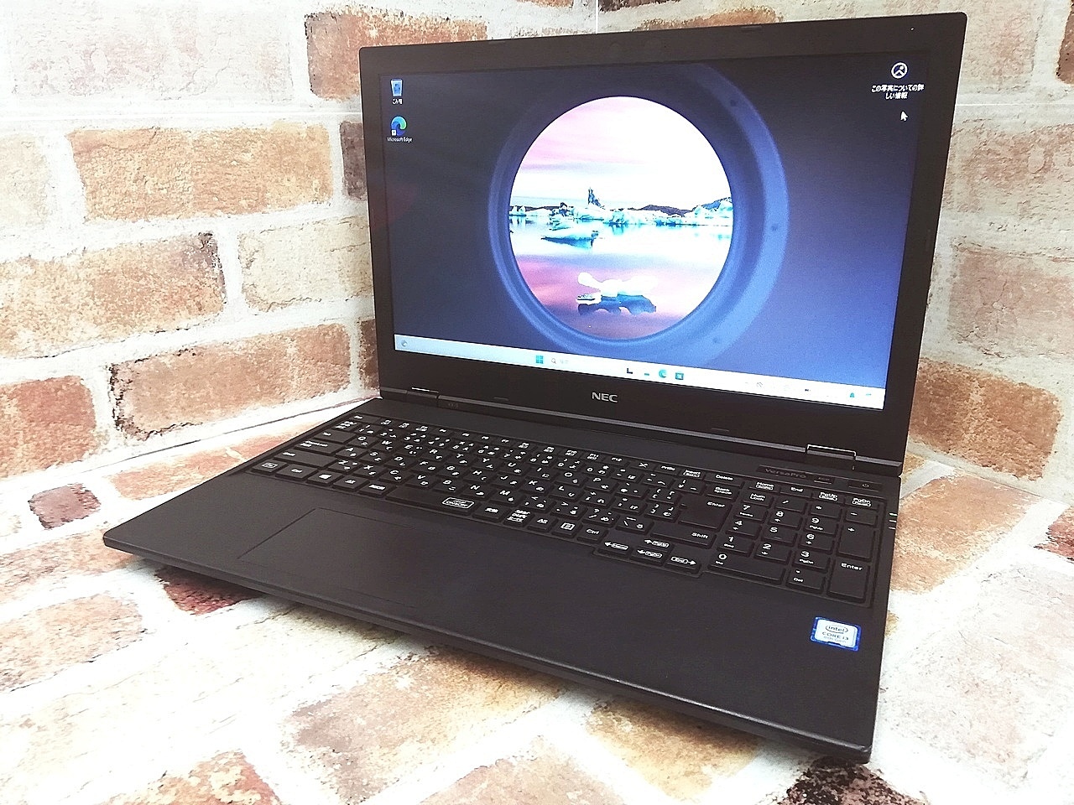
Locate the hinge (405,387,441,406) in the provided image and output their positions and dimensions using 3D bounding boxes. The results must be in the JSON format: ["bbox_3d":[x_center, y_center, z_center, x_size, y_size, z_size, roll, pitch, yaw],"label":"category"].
[{"bbox_3d":[-0.086,-0.004,0.614,0.029,0.011,0.011,8,21,24],"label":"hinge"}]

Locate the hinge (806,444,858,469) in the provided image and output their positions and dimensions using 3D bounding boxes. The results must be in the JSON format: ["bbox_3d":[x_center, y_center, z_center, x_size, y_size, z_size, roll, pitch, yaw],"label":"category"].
[{"bbox_3d":[0.180,0.033,0.495,0.029,0.011,0.011,8,21,24],"label":"hinge"}]

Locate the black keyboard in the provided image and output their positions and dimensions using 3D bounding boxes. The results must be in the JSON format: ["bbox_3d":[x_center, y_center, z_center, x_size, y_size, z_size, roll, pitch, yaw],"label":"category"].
[{"bbox_3d":[0.005,0.050,0.471,0.358,0.004,0.117,8,21,24],"label":"black keyboard"}]

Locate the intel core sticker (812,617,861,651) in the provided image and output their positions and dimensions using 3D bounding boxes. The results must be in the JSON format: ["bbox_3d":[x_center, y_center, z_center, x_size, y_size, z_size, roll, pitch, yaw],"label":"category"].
[{"bbox_3d":[0.123,0.095,0.332,0.018,0.001,0.017,8,21,24],"label":"intel core sticker"}]

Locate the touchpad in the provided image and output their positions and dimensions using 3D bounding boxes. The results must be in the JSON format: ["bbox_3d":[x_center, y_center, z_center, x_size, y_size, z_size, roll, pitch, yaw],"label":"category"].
[{"bbox_3d":[-0.089,0.075,0.402,0.102,0.002,0.062,8,21,24],"label":"touchpad"}]

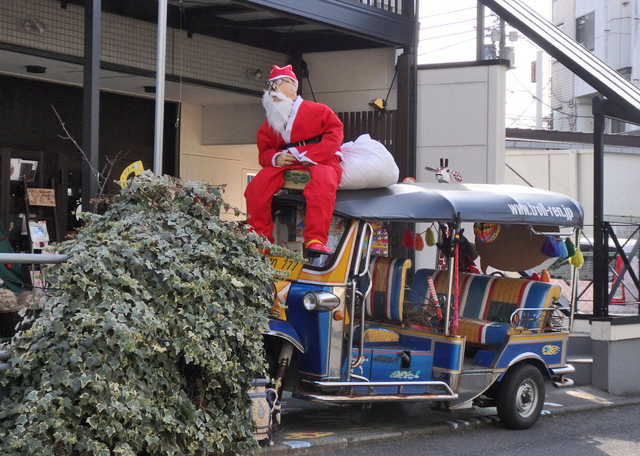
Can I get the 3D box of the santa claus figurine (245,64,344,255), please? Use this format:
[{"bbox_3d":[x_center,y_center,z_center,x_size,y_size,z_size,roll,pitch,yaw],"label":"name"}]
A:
[{"bbox_3d":[-0.176,-0.469,9.300,0.620,1.290,0.640,0,-1,38],"label":"santa claus figurine"}]

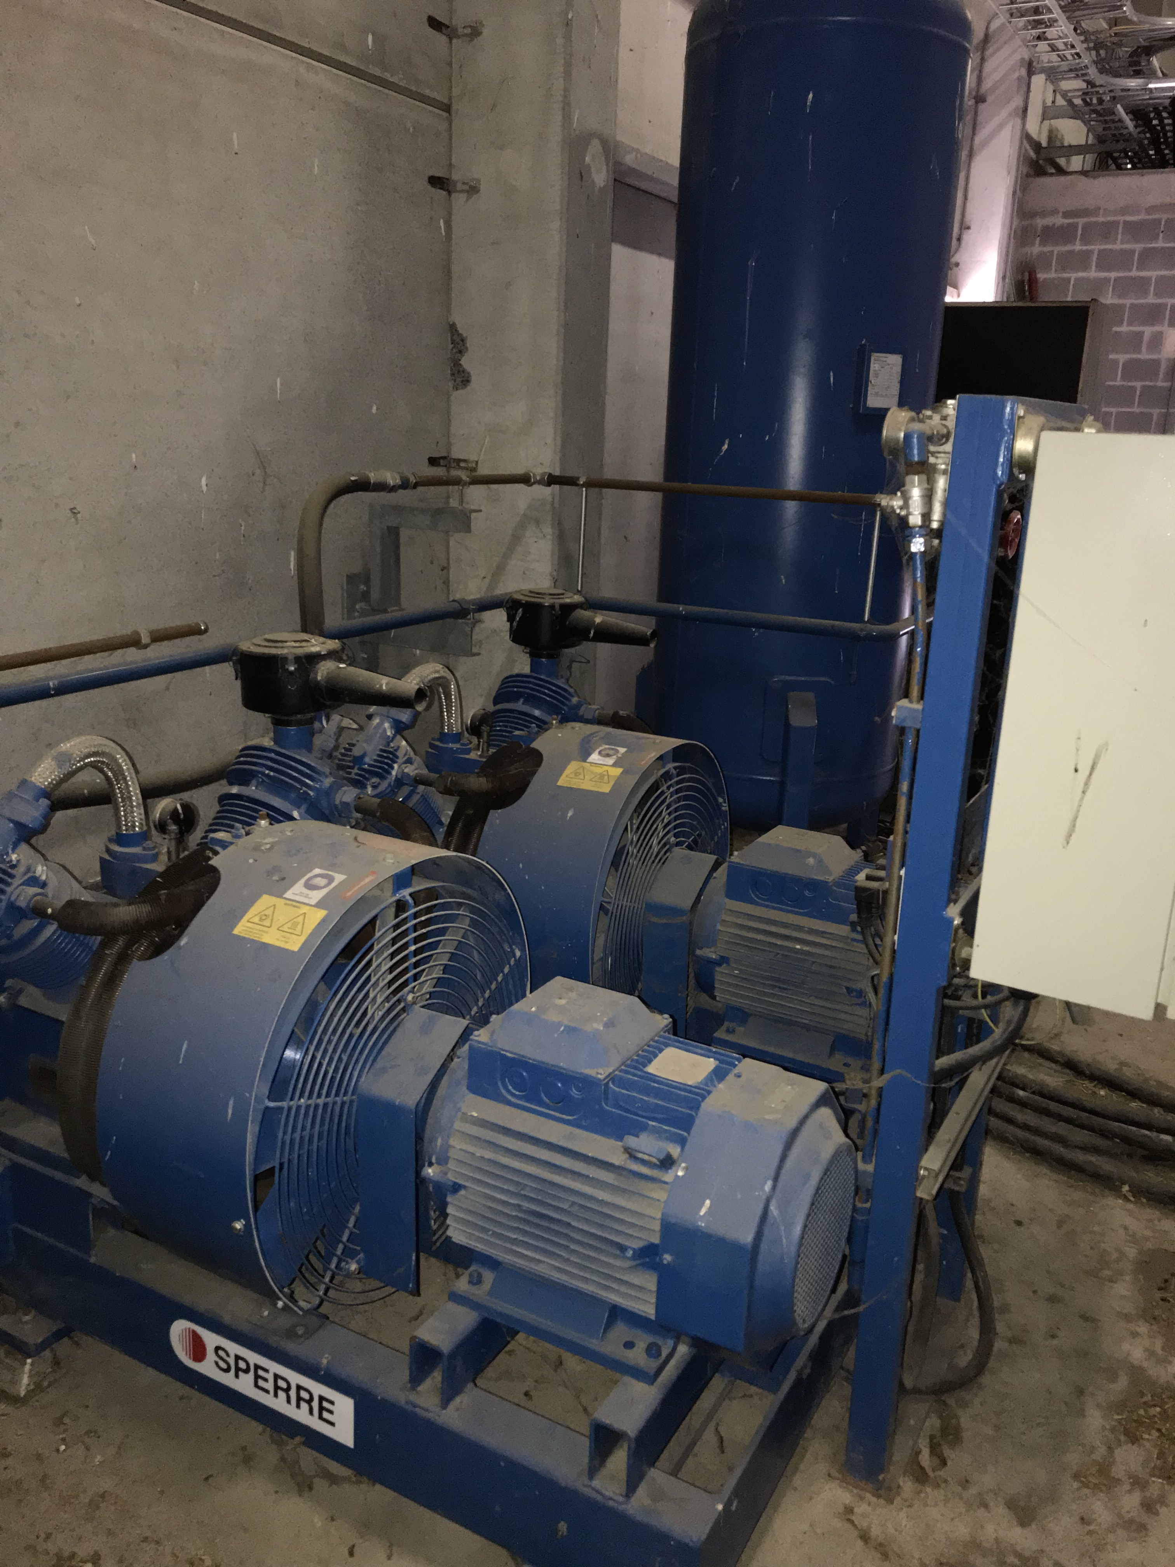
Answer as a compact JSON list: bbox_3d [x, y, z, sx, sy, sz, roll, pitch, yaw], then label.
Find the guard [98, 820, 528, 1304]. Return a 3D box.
[{"bbox_3d":[-0.418,0.467,2.214,0.351,0.750,0.784,10,16,27],"label":"guard"}]

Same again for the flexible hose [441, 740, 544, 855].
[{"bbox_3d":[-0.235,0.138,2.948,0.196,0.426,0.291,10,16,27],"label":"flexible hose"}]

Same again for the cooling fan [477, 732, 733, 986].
[{"bbox_3d":[0.086,0.261,3.115,0.353,0.753,0.784,10,16,27],"label":"cooling fan"}]

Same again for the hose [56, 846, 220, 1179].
[{"bbox_3d":[-0.742,0.380,2.057,0.196,0.504,0.291,10,16,27],"label":"hose"}]

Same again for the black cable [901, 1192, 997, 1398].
[{"bbox_3d":[0.628,0.867,2.139,0.140,0.336,0.134,10,16,27],"label":"black cable"}]

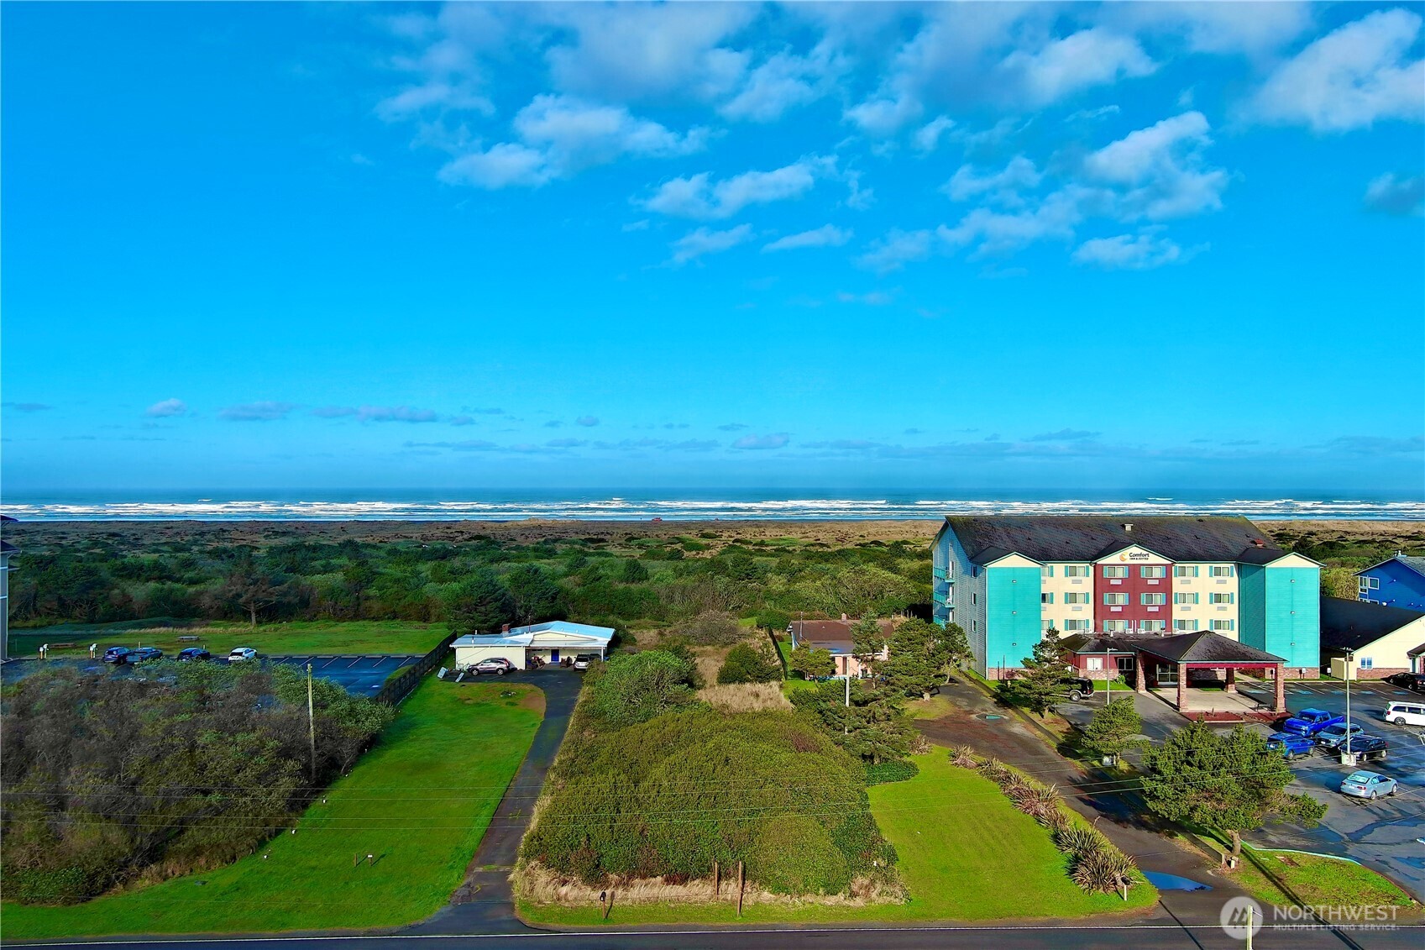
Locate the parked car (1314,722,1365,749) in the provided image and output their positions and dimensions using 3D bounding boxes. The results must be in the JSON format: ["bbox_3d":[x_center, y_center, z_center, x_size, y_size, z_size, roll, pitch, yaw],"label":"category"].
[{"bbox_3d":[48.253,19.864,88.339,4.700,1.650,1.830,0,-1,-32],"label":"parked car"}]

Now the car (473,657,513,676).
[{"bbox_3d":[-23.415,20.140,120.893,4.550,1.680,1.820,0,-1,0],"label":"car"}]

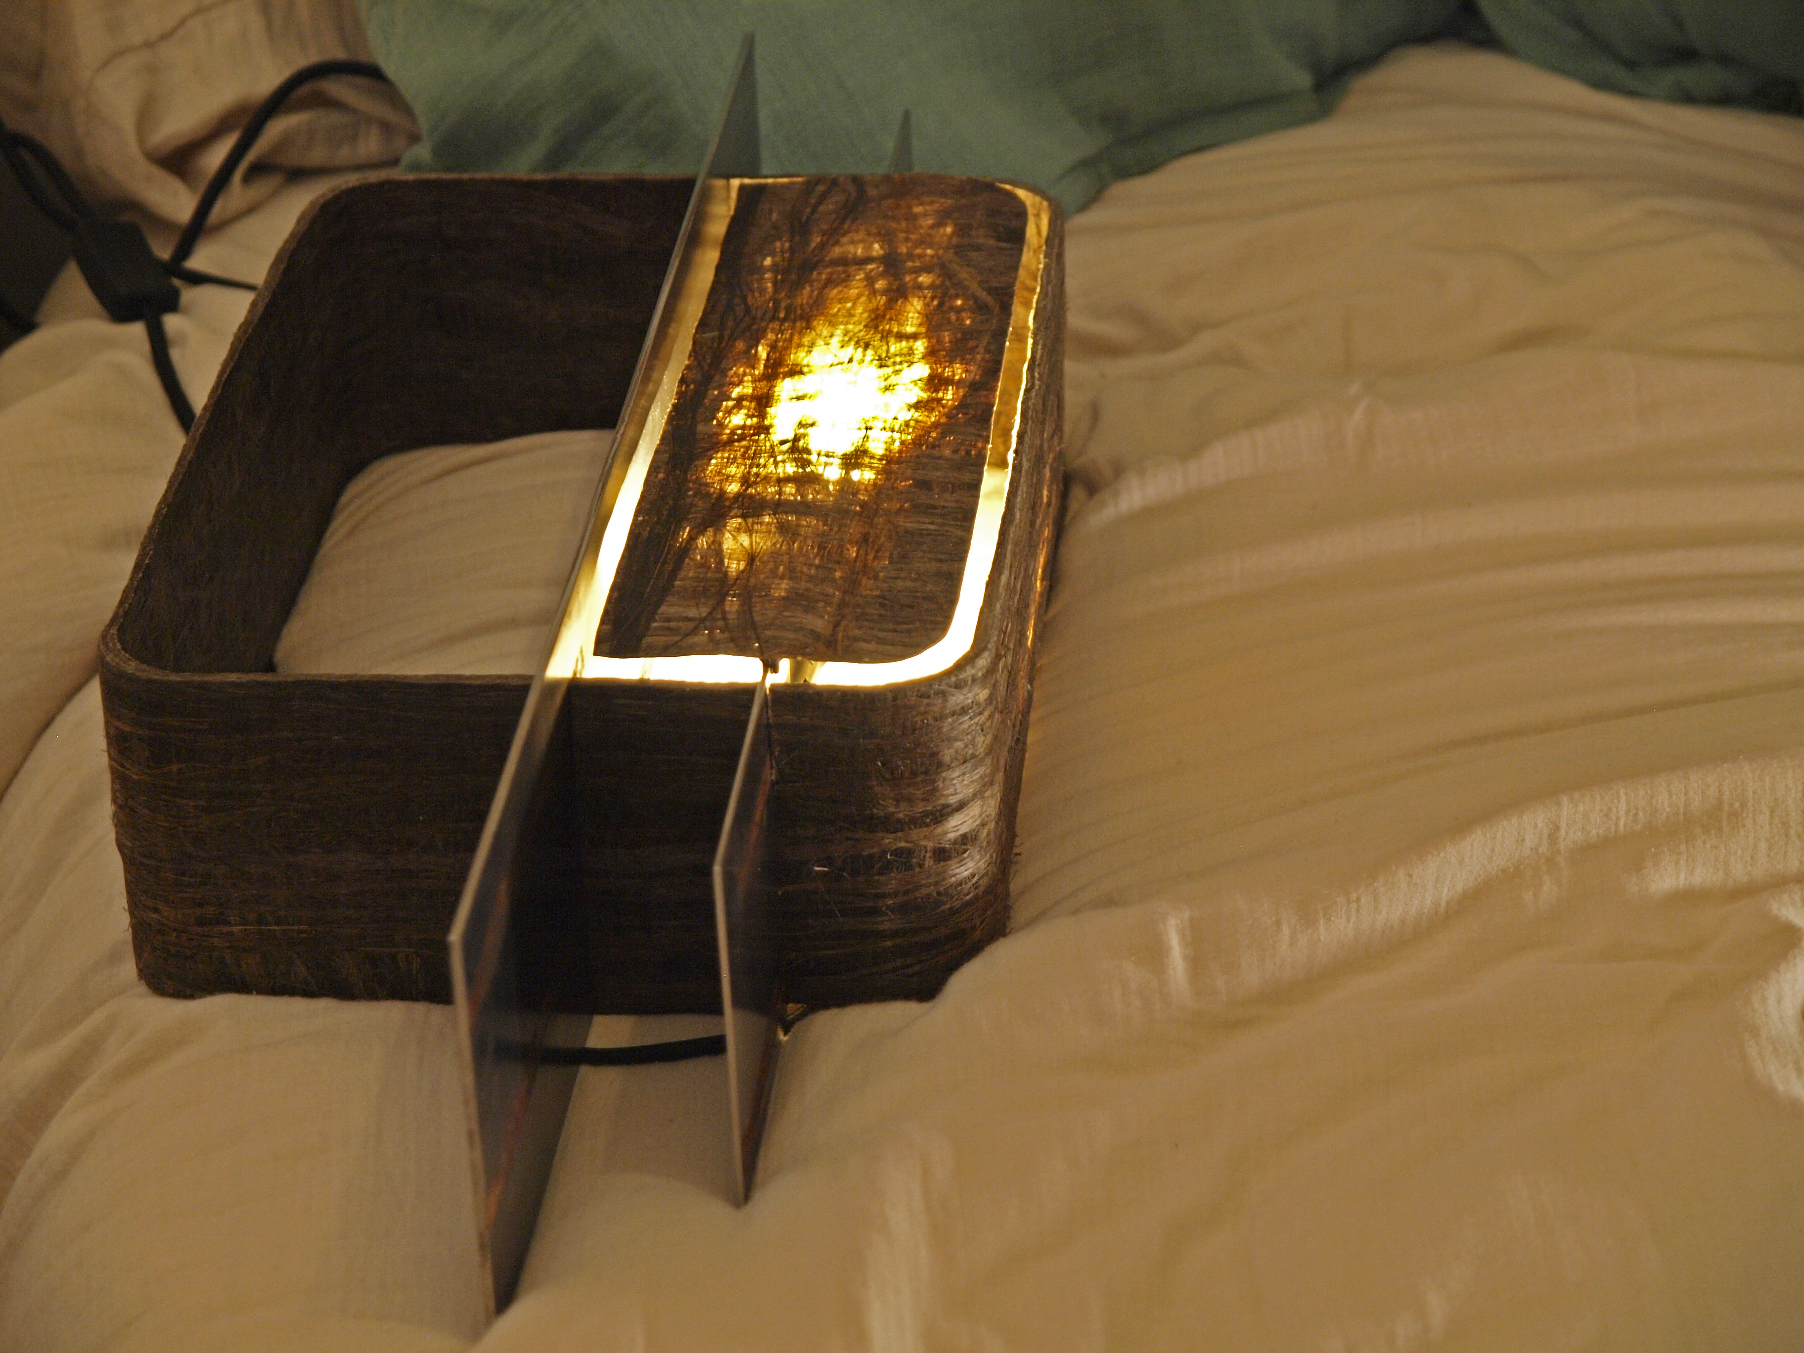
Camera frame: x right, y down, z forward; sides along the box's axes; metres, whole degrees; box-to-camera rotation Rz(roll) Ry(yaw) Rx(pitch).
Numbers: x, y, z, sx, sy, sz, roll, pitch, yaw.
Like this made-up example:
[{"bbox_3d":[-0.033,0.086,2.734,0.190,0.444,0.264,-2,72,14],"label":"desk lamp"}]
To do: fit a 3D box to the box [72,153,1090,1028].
[{"bbox_3d":[-0.102,-0.042,2.060,0.301,0.125,0.418,1,28,6],"label":"box"}]

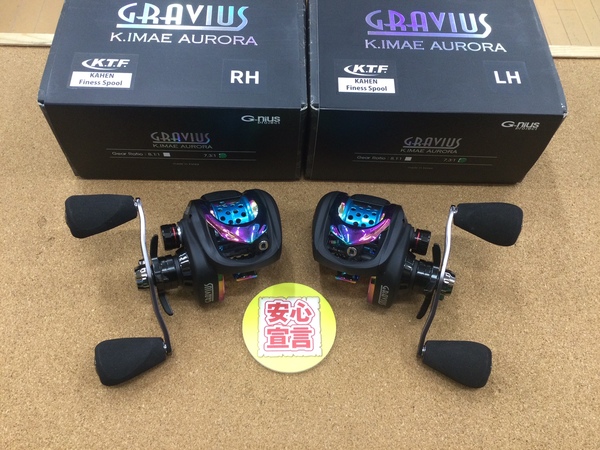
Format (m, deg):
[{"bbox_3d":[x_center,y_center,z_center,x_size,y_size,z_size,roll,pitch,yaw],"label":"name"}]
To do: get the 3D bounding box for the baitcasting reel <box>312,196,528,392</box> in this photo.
[{"bbox_3d":[0.066,0.031,0.326,0.126,0.050,0.106,12,61,5],"label":"baitcasting reel"}]

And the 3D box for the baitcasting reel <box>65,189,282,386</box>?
[{"bbox_3d":[-0.070,0.027,0.323,0.128,0.050,0.112,-10,62,-8],"label":"baitcasting reel"}]

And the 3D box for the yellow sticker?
[{"bbox_3d":[-0.006,0.063,0.333,0.058,0.003,0.058,1,61,-2],"label":"yellow sticker"}]

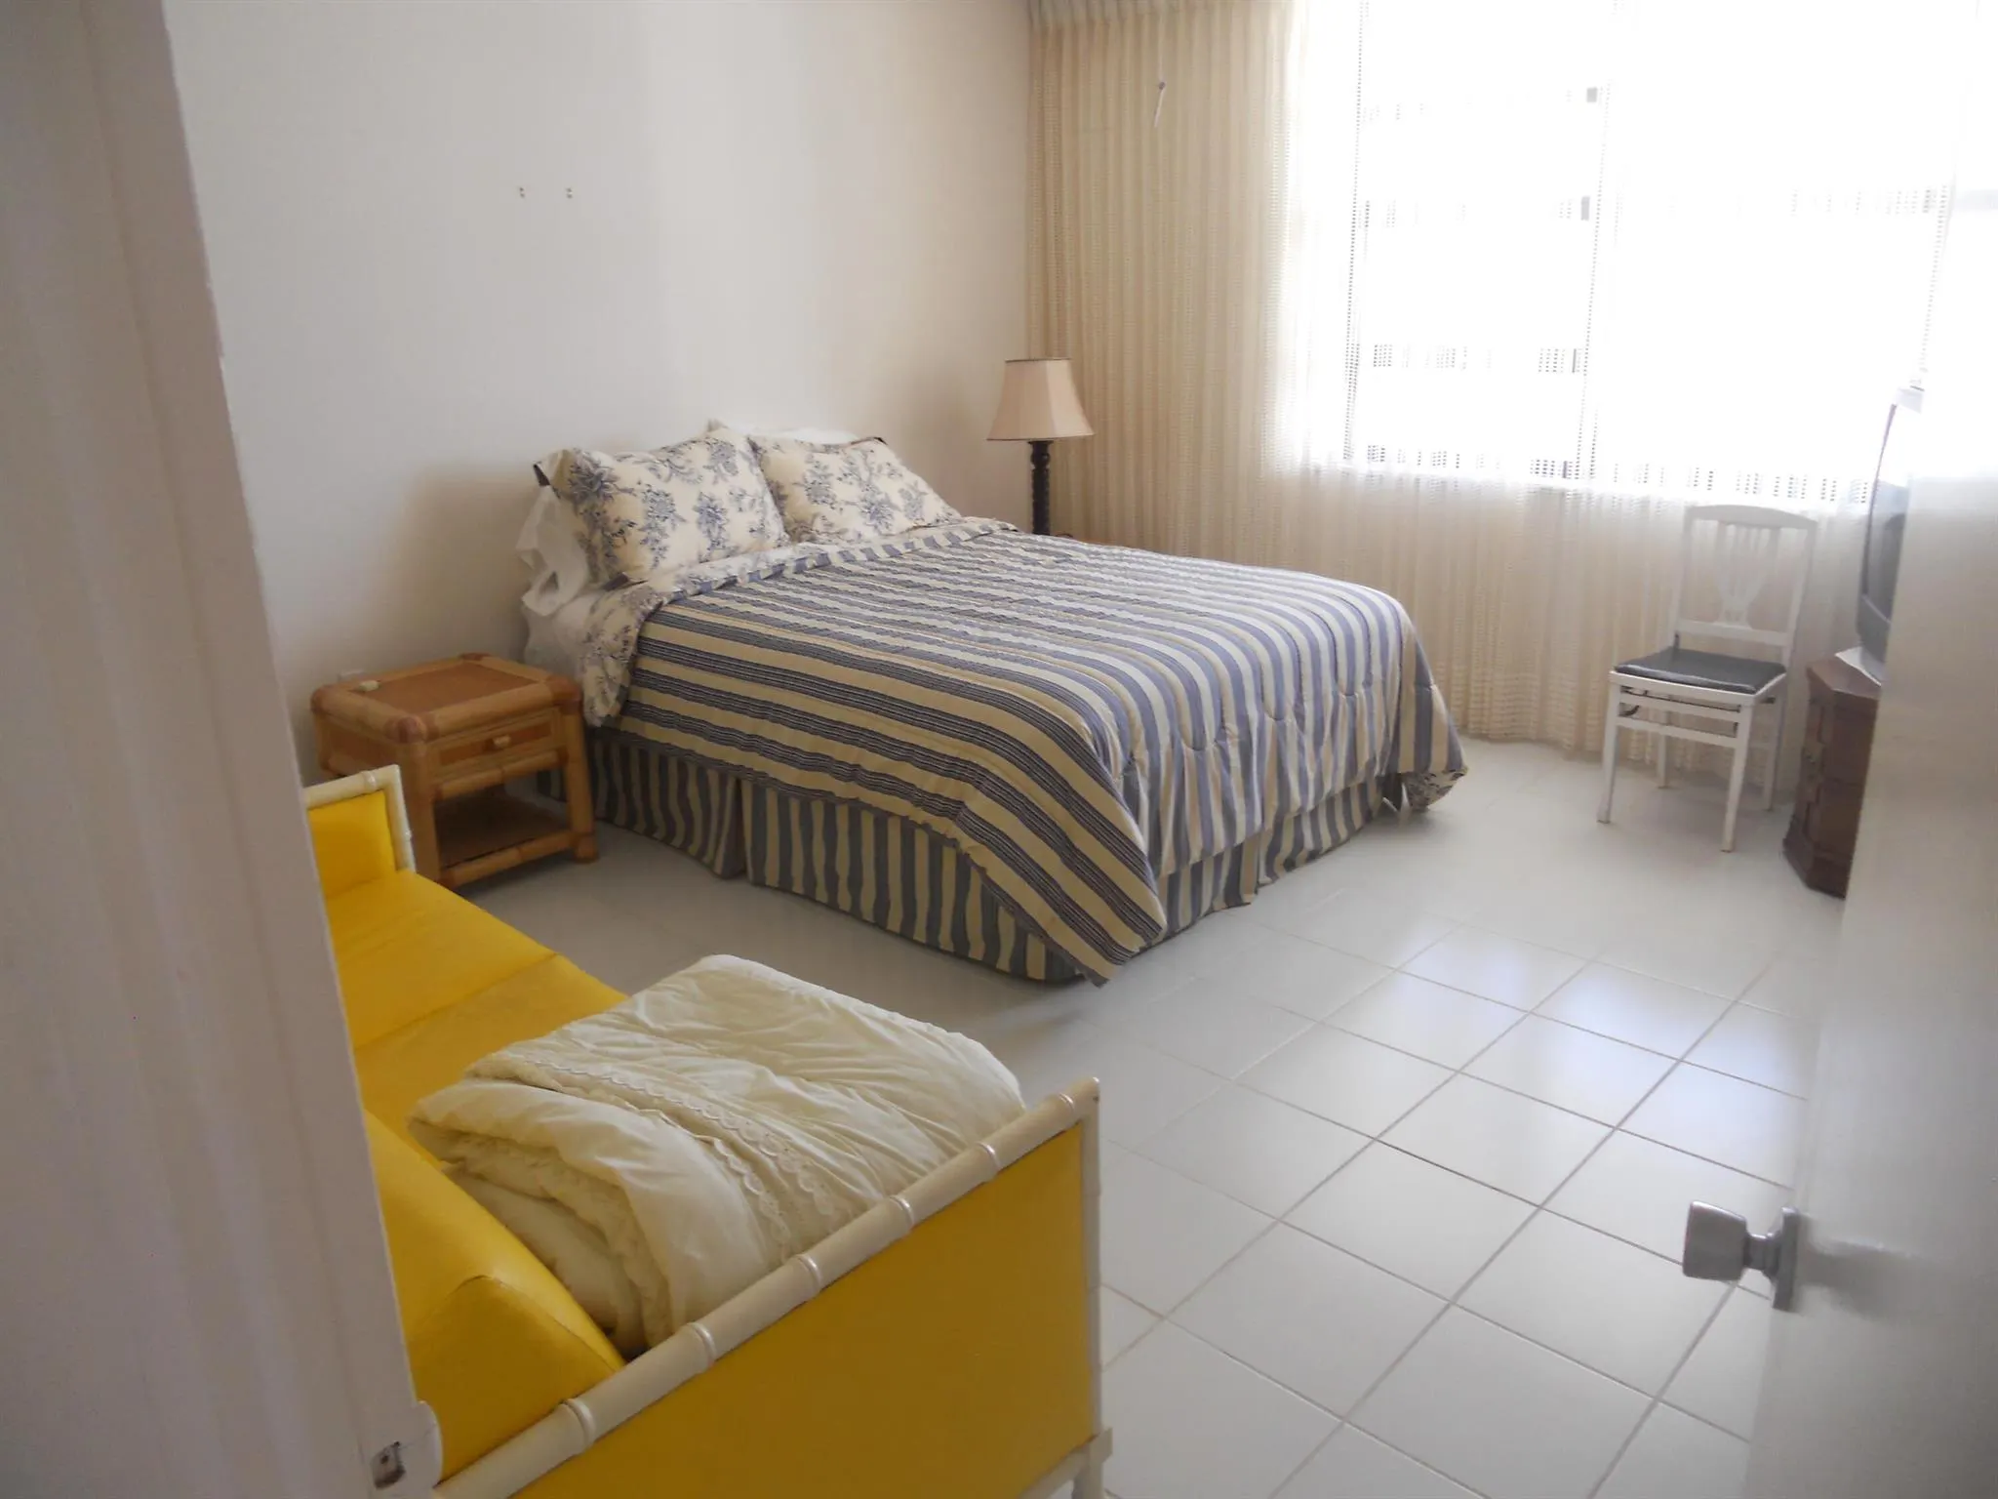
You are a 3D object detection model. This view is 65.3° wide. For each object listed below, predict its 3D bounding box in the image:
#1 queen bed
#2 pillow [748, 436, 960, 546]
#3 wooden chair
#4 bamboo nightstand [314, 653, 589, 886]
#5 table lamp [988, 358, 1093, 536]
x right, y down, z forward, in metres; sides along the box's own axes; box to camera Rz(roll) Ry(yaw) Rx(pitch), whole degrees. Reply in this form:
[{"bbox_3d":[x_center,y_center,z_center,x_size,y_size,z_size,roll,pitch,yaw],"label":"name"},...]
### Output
[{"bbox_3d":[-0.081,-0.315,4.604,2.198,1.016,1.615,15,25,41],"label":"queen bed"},{"bbox_3d":[-0.501,-0.875,5.308,0.630,0.430,0.170,-20,-16,-44],"label":"pillow"},{"bbox_3d":[1.983,-0.214,4.357,0.386,0.866,0.466,15,25,41],"label":"wooden chair"},{"bbox_3d":[-1.525,0.071,4.403,0.483,0.496,0.493,15,25,41],"label":"bamboo nightstand"},{"bbox_3d":[0.158,-1.097,5.818,0.380,0.720,0.380,15,25,41],"label":"table lamp"}]

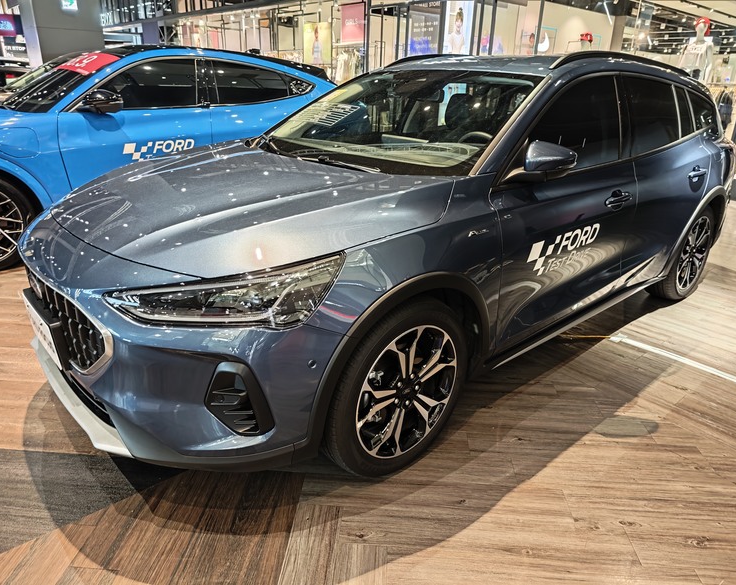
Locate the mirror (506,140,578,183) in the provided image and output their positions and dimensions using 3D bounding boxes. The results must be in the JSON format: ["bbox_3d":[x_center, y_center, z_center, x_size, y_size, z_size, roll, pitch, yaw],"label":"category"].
[{"bbox_3d":[0.581,-0.447,1.791,0.170,0.150,0.220,-16,28,-39],"label":"mirror"}]

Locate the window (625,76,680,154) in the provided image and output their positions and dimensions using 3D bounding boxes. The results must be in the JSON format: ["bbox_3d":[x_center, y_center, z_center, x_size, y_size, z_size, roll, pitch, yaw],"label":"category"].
[{"bbox_3d":[1.472,-0.913,2.664,0.800,0.400,0.050,-16,2,-39],"label":"window"}]

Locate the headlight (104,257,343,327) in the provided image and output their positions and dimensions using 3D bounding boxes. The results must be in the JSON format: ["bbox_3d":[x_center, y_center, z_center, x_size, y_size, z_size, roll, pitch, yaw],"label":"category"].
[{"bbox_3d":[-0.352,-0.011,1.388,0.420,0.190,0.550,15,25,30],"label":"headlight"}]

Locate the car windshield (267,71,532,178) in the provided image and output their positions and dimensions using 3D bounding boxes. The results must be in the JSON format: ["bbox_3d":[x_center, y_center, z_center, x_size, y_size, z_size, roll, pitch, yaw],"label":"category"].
[{"bbox_3d":[0.115,-0.861,2.468,1.420,0.110,0.840,23,61,43],"label":"car windshield"}]

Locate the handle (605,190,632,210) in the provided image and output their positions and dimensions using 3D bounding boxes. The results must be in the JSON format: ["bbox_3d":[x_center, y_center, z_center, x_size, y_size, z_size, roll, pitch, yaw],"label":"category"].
[{"bbox_3d":[1.098,-0.402,2.267,0.240,0.068,0.058,-16,28,-39],"label":"handle"}]

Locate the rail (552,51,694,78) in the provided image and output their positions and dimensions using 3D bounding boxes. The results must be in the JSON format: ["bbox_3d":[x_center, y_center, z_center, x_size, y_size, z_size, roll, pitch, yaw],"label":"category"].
[{"bbox_3d":[1.442,-1.209,2.802,1.750,0.110,0.060,-16,28,-39],"label":"rail"}]

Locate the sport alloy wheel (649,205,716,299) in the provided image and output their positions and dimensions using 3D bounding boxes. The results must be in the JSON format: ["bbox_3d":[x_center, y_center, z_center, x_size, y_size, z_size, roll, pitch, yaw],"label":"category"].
[{"bbox_3d":[2.084,-0.287,3.482,0.672,0.672,0.225,-16,28,-39],"label":"sport alloy wheel"}]

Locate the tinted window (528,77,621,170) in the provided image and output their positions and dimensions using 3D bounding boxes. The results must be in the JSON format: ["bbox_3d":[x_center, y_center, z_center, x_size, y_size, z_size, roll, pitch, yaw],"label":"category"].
[{"bbox_3d":[0.872,-0.730,2.151,0.970,0.420,0.050,-16,2,-39],"label":"tinted window"}]

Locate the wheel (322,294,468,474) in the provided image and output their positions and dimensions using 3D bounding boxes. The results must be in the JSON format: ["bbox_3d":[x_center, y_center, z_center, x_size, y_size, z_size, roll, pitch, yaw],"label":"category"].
[{"bbox_3d":[0.069,0.303,1.775,0.672,0.672,0.225,-16,28,-39],"label":"wheel"}]

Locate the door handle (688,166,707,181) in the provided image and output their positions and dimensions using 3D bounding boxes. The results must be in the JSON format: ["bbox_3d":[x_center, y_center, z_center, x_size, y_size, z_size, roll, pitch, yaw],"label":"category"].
[{"bbox_3d":[1.836,-0.663,2.888,0.240,0.068,0.058,-16,28,-39],"label":"door handle"}]

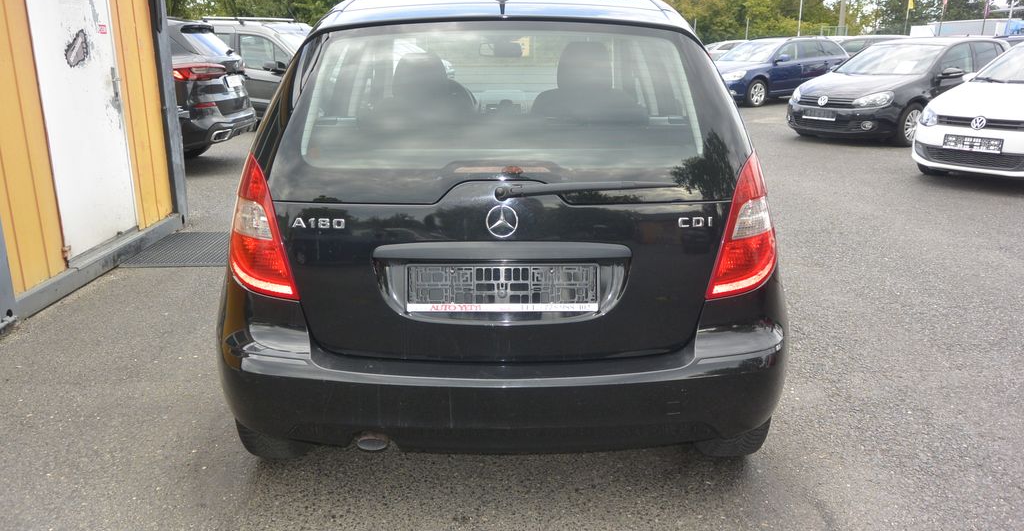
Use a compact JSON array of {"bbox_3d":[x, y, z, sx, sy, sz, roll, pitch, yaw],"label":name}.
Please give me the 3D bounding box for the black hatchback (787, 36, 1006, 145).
[{"bbox_3d":[6.000,-2.674,11.638,4.200,1.480,1.800,-10,19,-32],"label":"black hatchback"}]

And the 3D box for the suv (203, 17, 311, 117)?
[{"bbox_3d":[-3.400,-2.897,11.864,4.500,1.780,1.840,14,22,40],"label":"suv"}]

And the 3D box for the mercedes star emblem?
[{"bbox_3d":[-0.026,-0.122,2.125,0.090,0.090,0.015,0,6,-1],"label":"mercedes star emblem"}]

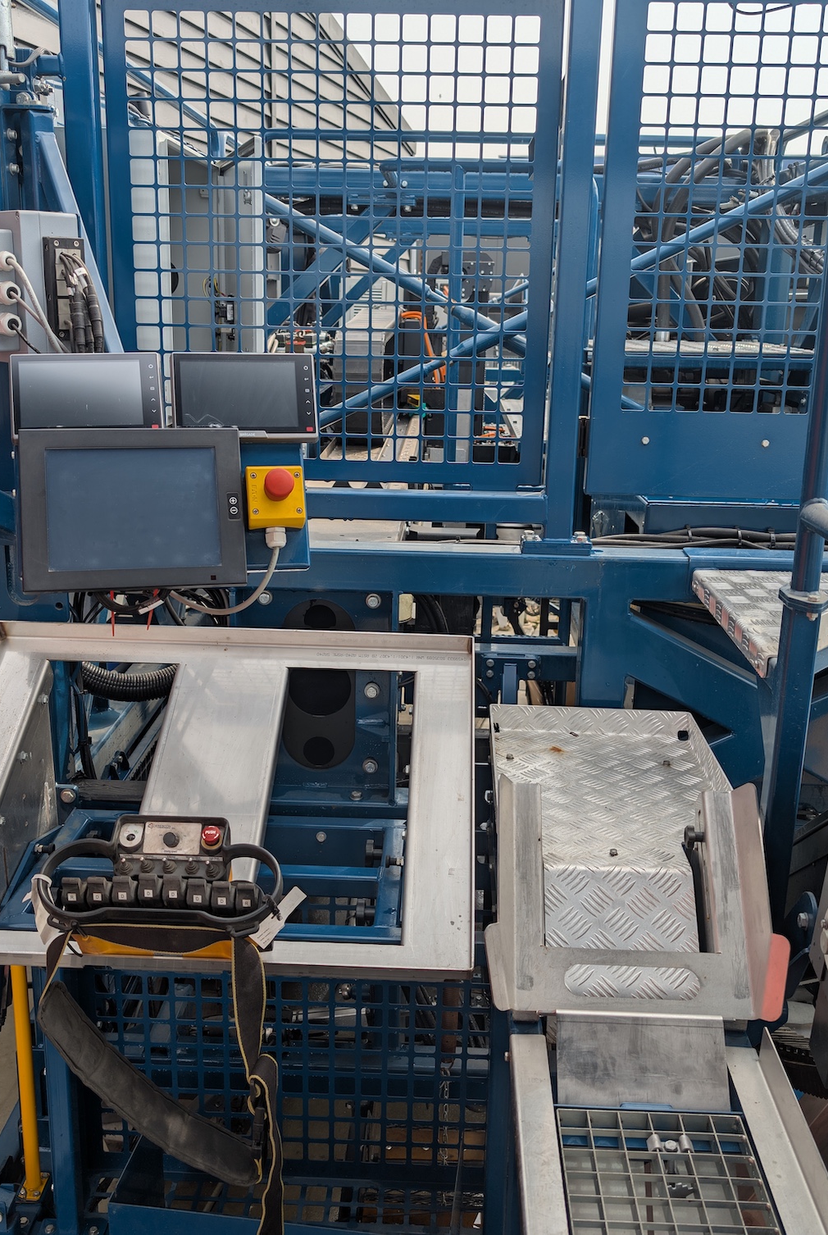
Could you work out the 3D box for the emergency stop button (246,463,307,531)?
[{"bbox_3d":[-0.182,-0.161,1.499,0.074,0.073,0.090,-3,-10,-13],"label":"emergency stop button"}]

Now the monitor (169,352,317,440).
[{"bbox_3d":[-0.227,-0.292,1.536,0.188,0.122,0.030,-3,-6,-13],"label":"monitor"}]

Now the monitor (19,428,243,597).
[{"bbox_3d":[-0.360,-0.136,1.471,0.273,0.207,0.048,-3,-8,-13],"label":"monitor"}]

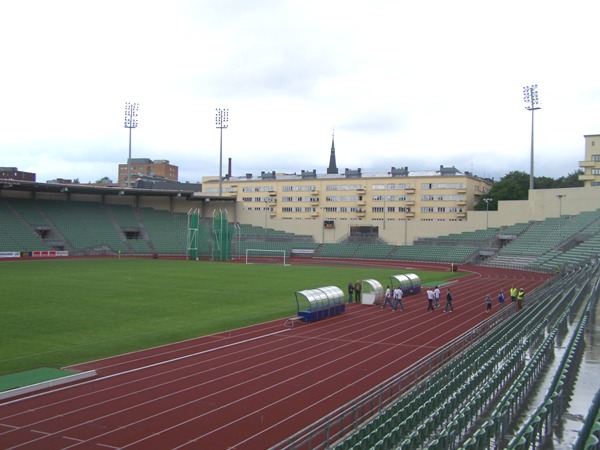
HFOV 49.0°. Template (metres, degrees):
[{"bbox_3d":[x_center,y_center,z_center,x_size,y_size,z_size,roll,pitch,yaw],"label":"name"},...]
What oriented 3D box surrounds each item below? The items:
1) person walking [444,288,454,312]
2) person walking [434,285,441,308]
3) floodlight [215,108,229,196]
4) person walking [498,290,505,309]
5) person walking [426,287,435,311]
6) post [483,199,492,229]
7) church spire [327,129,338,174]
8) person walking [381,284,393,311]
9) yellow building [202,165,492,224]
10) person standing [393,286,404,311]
[{"bbox_3d":[11.039,5.601,48.800,0.680,1.770,0.500,1,-1,16],"label":"person walking"},{"bbox_3d":[10.732,5.623,51.300,0.480,1.720,0.500,0,-1,44],"label":"person walking"},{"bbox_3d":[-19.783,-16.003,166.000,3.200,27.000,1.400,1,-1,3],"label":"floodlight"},{"bbox_3d":[14.989,5.601,49.000,0.480,1.500,0.420,1,-1,30],"label":"person walking"},{"bbox_3d":[9.809,5.610,49.400,0.520,1.700,0.500,2,-1,-37],"label":"person walking"},{"bbox_3d":[40.200,-2.076,141.000,1.900,7.000,1.300,0,-1,45],"label":"post"},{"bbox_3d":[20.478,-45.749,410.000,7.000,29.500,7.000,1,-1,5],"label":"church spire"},{"bbox_3d":[6.735,5.557,50.700,0.720,1.760,0.500,1,-1,22],"label":"person walking"},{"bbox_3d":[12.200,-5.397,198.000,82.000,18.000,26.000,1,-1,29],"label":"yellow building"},{"bbox_3d":[7.380,5.557,49.200,0.680,1.760,0.520,1,-1,30],"label":"person standing"}]

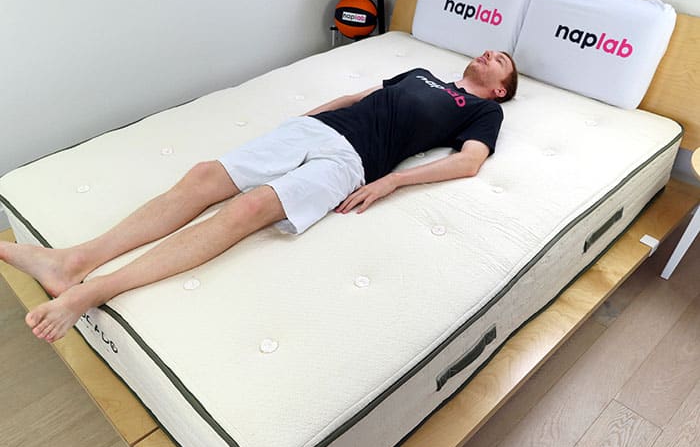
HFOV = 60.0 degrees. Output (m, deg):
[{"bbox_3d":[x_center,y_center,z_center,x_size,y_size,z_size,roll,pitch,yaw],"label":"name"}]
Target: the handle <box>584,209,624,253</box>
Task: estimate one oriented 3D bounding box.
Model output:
[{"bbox_3d":[0.872,0.015,2.072,0.022,0.056,0.265,31,47,34],"label":"handle"}]

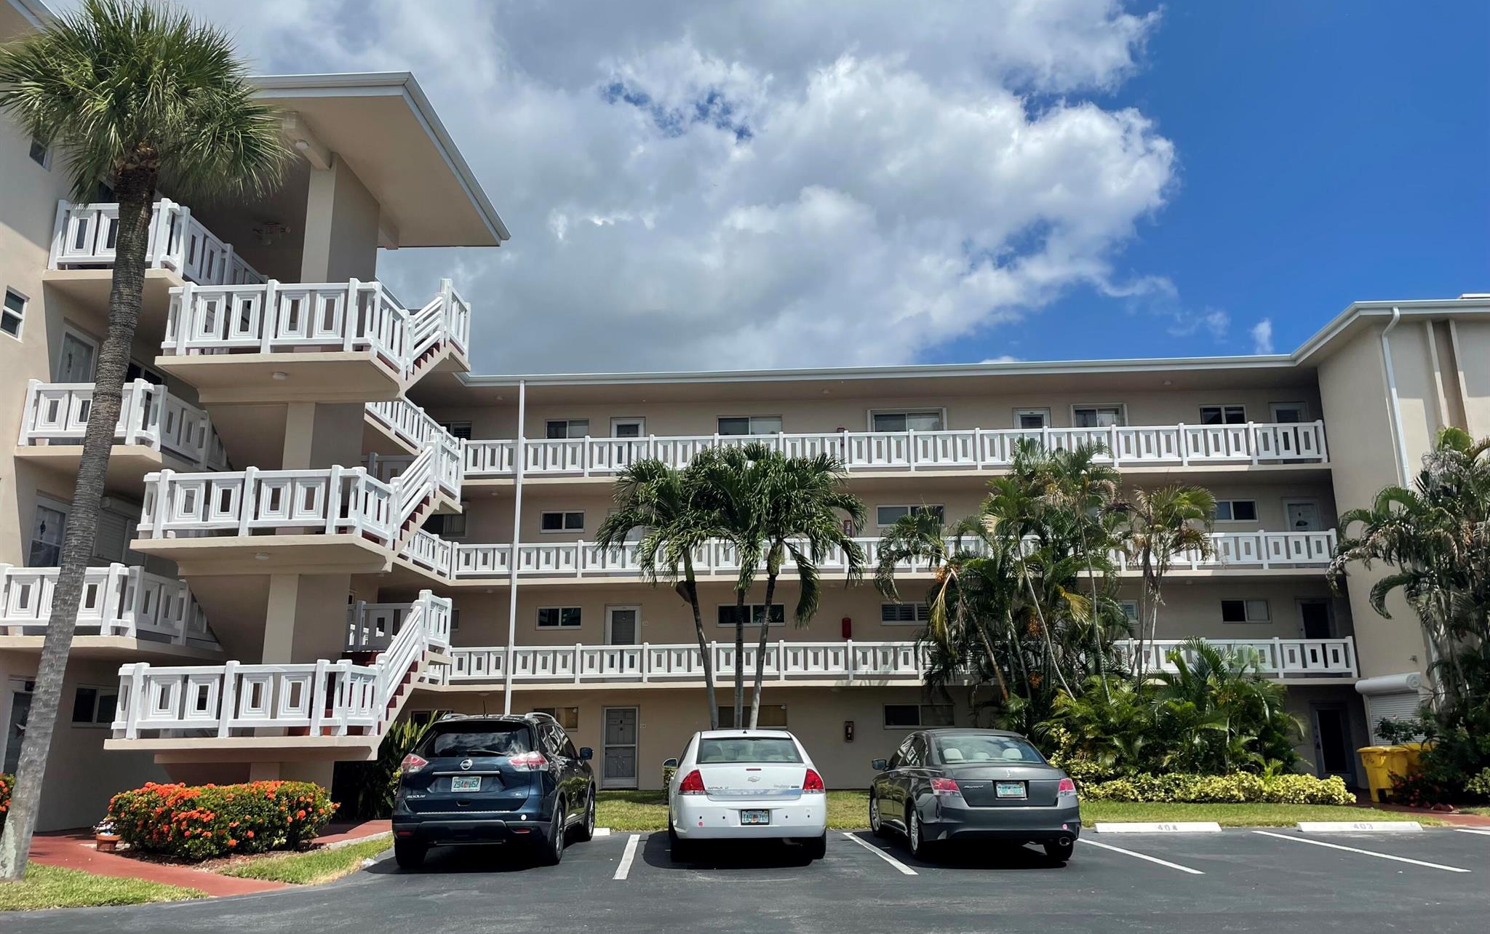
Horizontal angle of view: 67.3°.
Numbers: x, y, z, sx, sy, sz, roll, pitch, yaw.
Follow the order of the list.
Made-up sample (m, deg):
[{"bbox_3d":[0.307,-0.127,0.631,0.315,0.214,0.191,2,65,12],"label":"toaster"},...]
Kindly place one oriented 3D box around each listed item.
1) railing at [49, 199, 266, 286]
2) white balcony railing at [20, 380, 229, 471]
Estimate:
[{"bbox_3d":[-9.258,-3.097,18.045,1.770,1.130,3.000,-1,-14,3],"label":"railing"},{"bbox_3d":[-9.457,-0.474,17.382,1.950,1.000,2.600,0,-13,-3],"label":"white balcony railing"}]

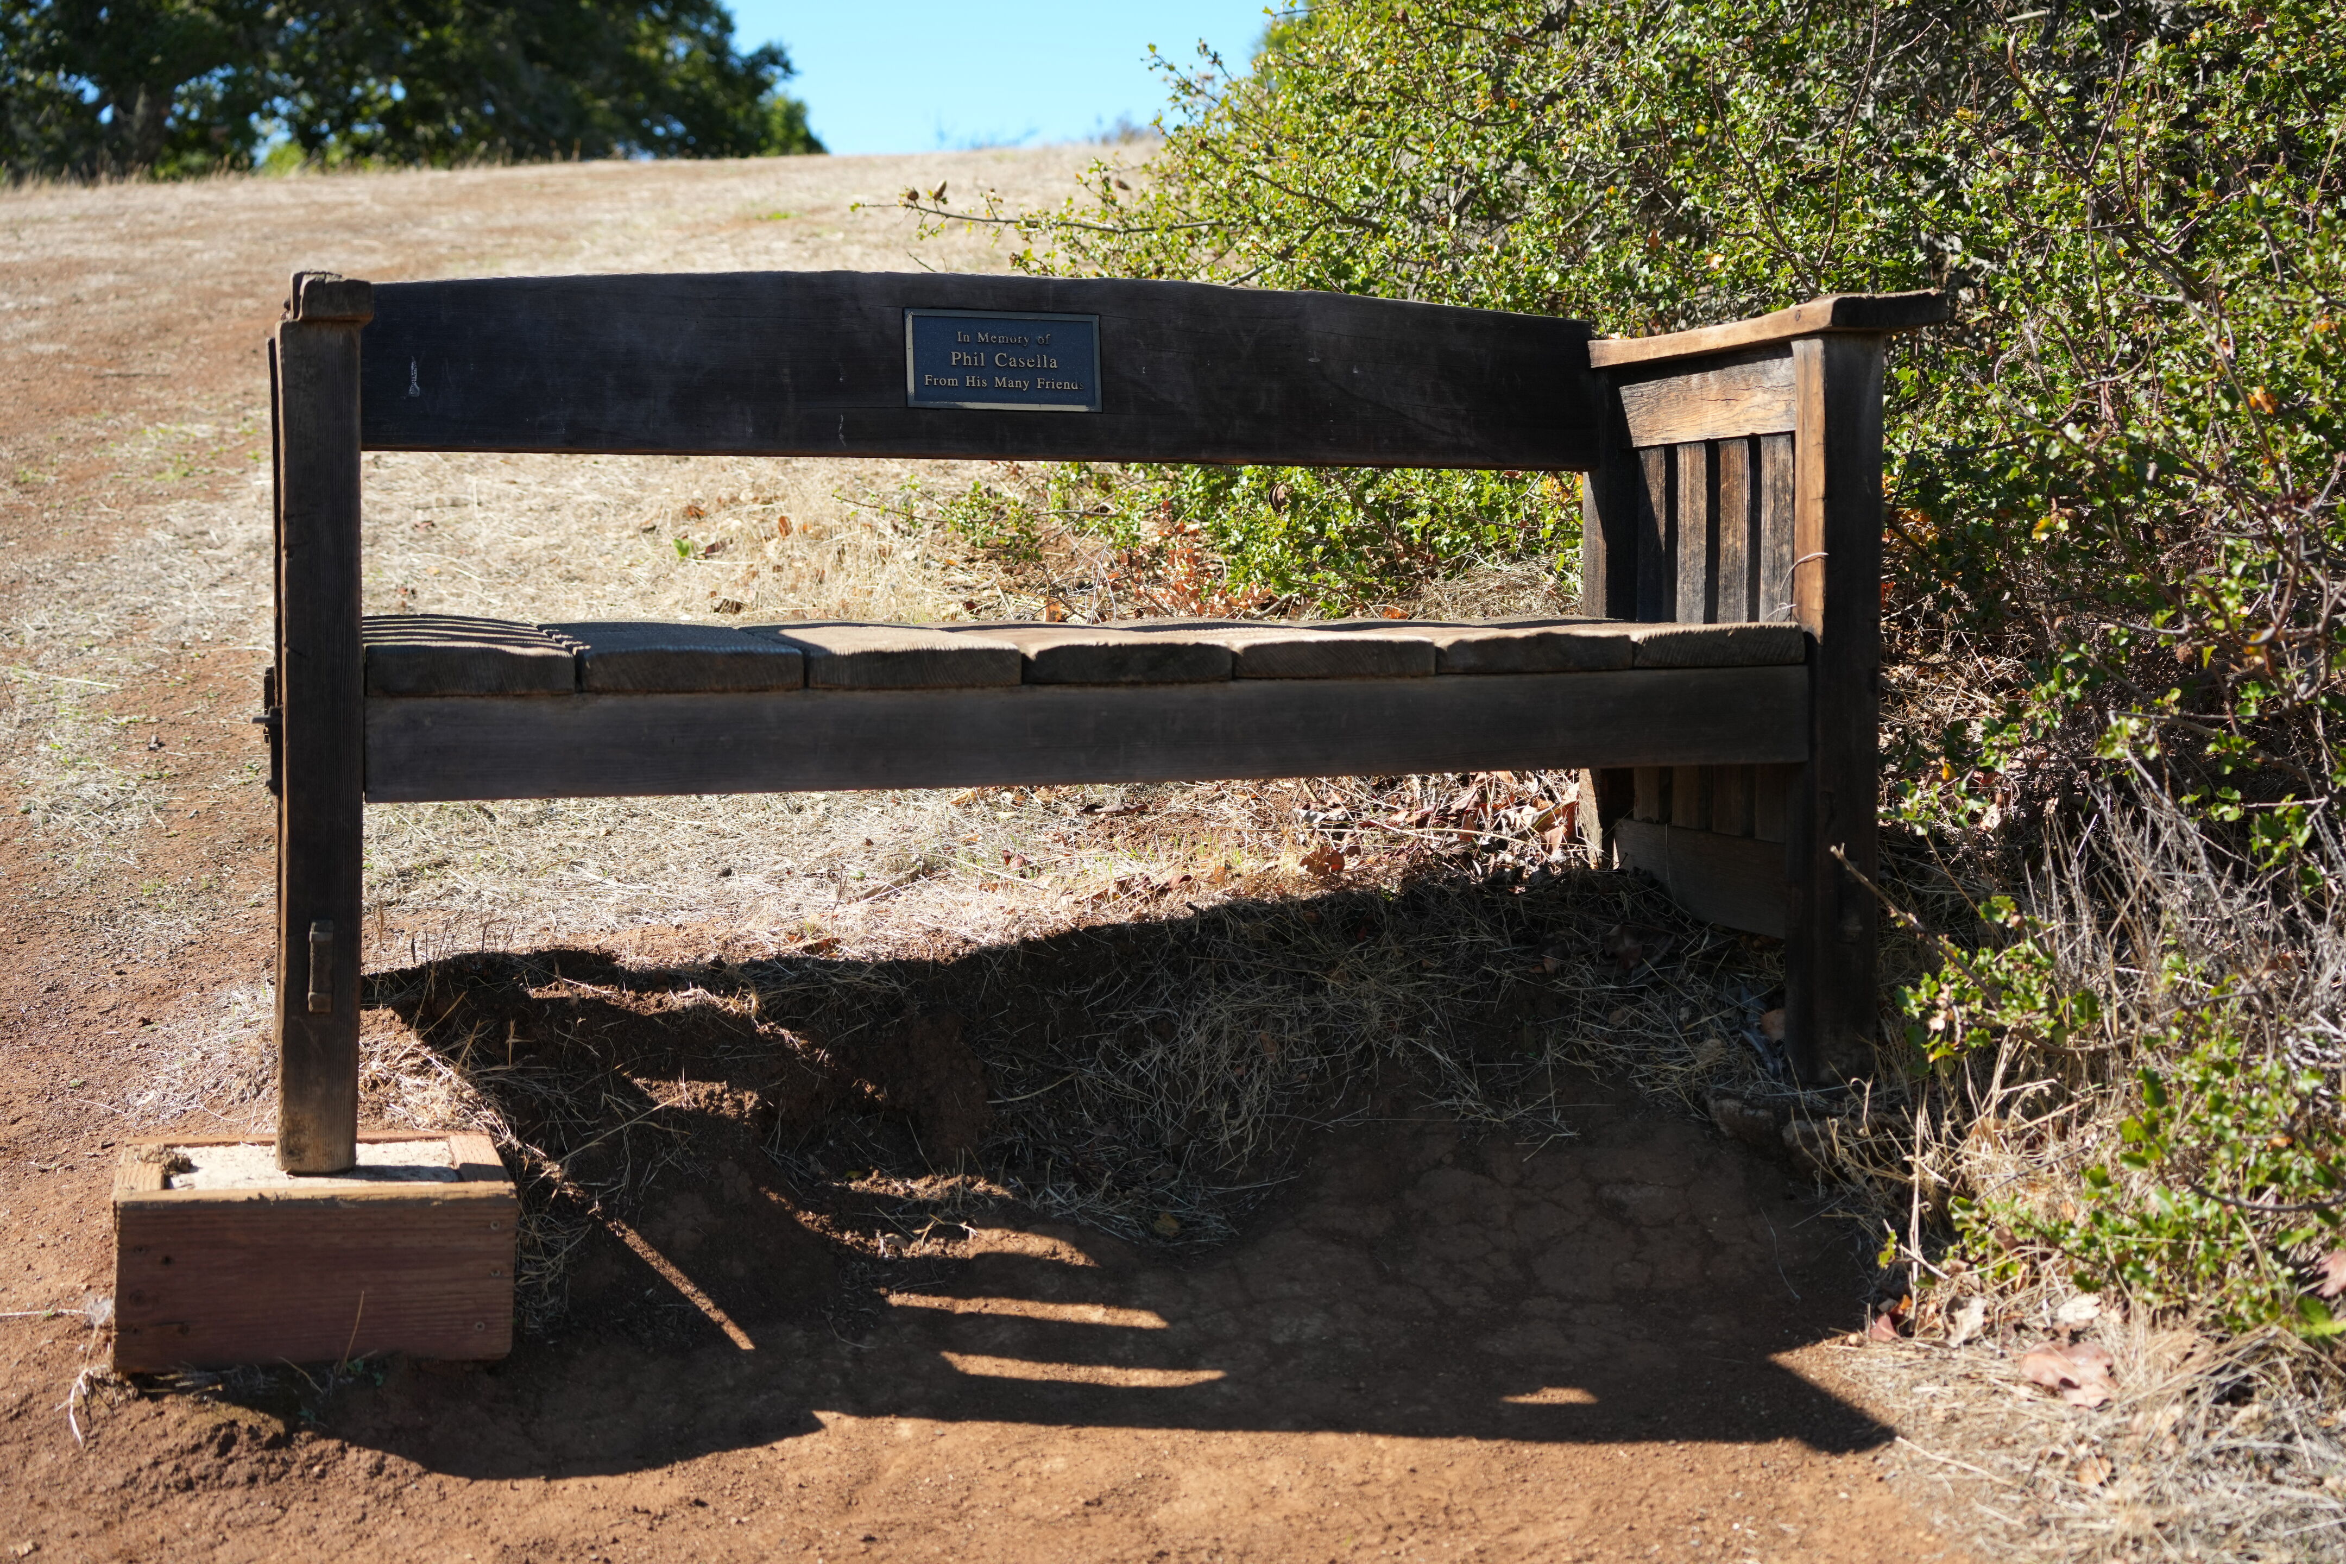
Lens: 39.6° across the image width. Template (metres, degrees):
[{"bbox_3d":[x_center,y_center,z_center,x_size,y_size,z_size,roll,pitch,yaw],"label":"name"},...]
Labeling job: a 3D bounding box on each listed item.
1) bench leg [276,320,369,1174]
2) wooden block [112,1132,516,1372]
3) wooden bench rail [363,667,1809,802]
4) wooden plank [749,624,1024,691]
[{"bbox_3d":[-0.716,-0.028,2.735,0.062,0.709,0.061,0,3,-18],"label":"bench leg"},{"bbox_3d":[-0.731,0.395,2.773,0.312,0.140,0.301,1,3,-16],"label":"wooden block"},{"bbox_3d":[-0.033,-0.044,2.955,1.361,0.089,0.037,-2,4,-17],"label":"wooden bench rail"},{"bbox_3d":[-0.276,-0.116,2.973,0.183,0.042,0.440,-2,4,-15],"label":"wooden plank"}]

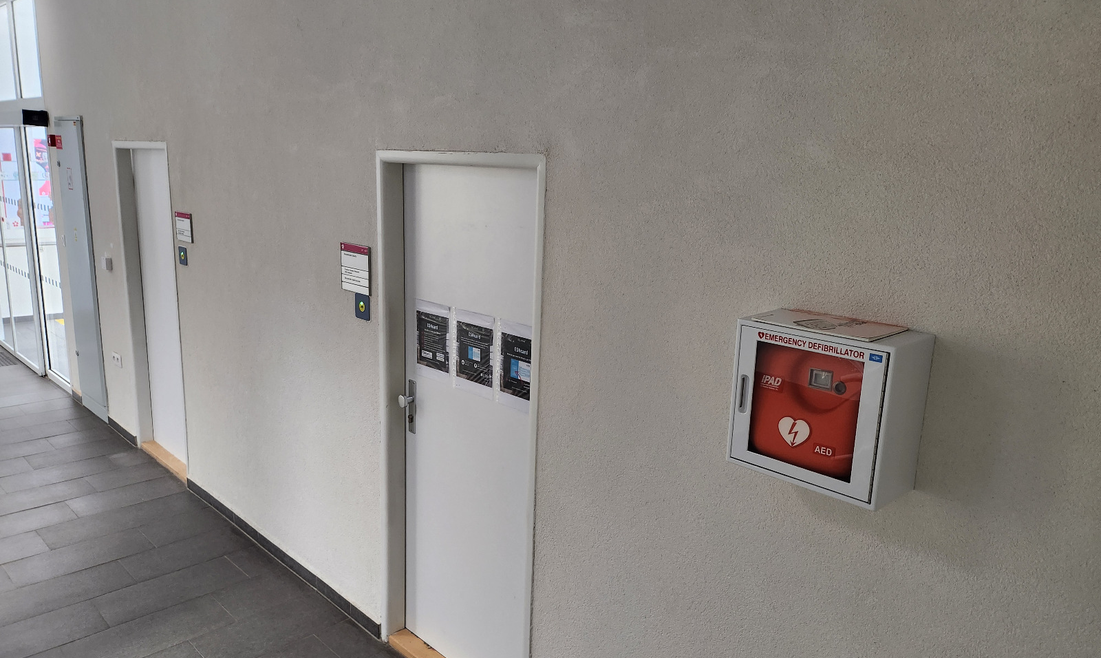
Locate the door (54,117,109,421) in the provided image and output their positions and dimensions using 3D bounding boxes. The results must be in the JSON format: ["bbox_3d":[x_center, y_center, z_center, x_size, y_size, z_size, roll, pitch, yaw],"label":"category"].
[{"bbox_3d":[-3.358,-0.393,5.510,0.596,2.200,0.040,13,17,42],"label":"door"}]

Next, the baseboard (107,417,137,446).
[{"bbox_3d":[-3.042,0.747,5.416,0.582,0.075,0.015,13,17,42],"label":"baseboard"}]

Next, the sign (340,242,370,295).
[{"bbox_3d":[-0.756,-0.236,2.995,0.197,0.187,0.020,13,17,42],"label":"sign"}]

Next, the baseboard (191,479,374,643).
[{"bbox_3d":[-1.470,1.121,3.947,2.050,0.075,0.015,13,17,42],"label":"baseboard"}]

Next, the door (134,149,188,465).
[{"bbox_3d":[-2.381,-0.101,4.775,0.790,1.989,0.040,13,17,42],"label":"door"}]

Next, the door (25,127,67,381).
[{"bbox_3d":[-4.132,-0.594,6.287,0.607,2.071,0.060,13,17,42],"label":"door"}]

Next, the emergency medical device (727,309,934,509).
[{"bbox_3d":[0.589,0.156,1.637,0.340,0.328,0.182,13,17,42],"label":"emergency medical device"}]

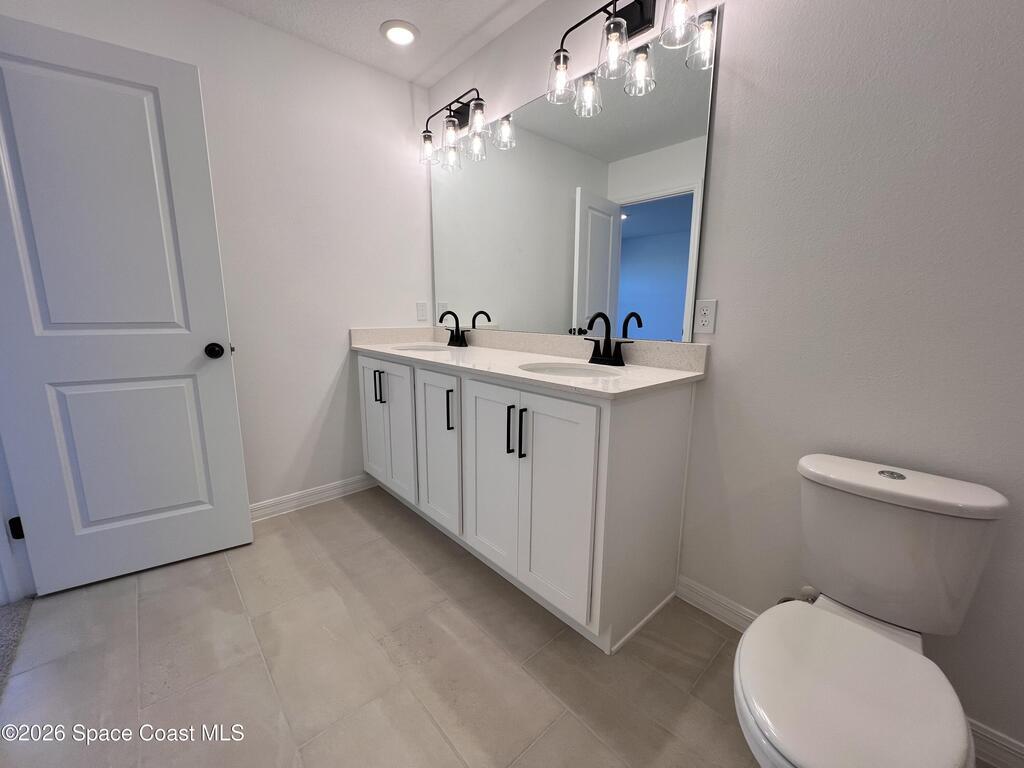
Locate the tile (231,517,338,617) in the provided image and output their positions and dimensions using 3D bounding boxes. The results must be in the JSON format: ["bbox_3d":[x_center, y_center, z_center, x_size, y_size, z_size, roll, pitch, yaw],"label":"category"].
[{"bbox_3d":[-1.061,0.815,1.728,0.296,0.010,0.595,-9,14,-43],"label":"tile"}]

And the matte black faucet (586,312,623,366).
[{"bbox_3d":[0.361,-0.183,1.563,0.170,0.222,0.225,-9,14,-43],"label":"matte black faucet"}]

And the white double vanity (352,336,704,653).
[{"bbox_3d":[-0.141,0.323,1.948,0.575,0.901,1.772,-9,14,-43],"label":"white double vanity"}]

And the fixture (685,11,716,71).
[{"bbox_3d":[0.680,-1.221,1.364,0.105,0.160,0.105,-9,14,-43],"label":"fixture"}]

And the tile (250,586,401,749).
[{"bbox_3d":[-0.651,0.896,1.305,0.296,0.010,0.595,-9,14,-43],"label":"tile"}]

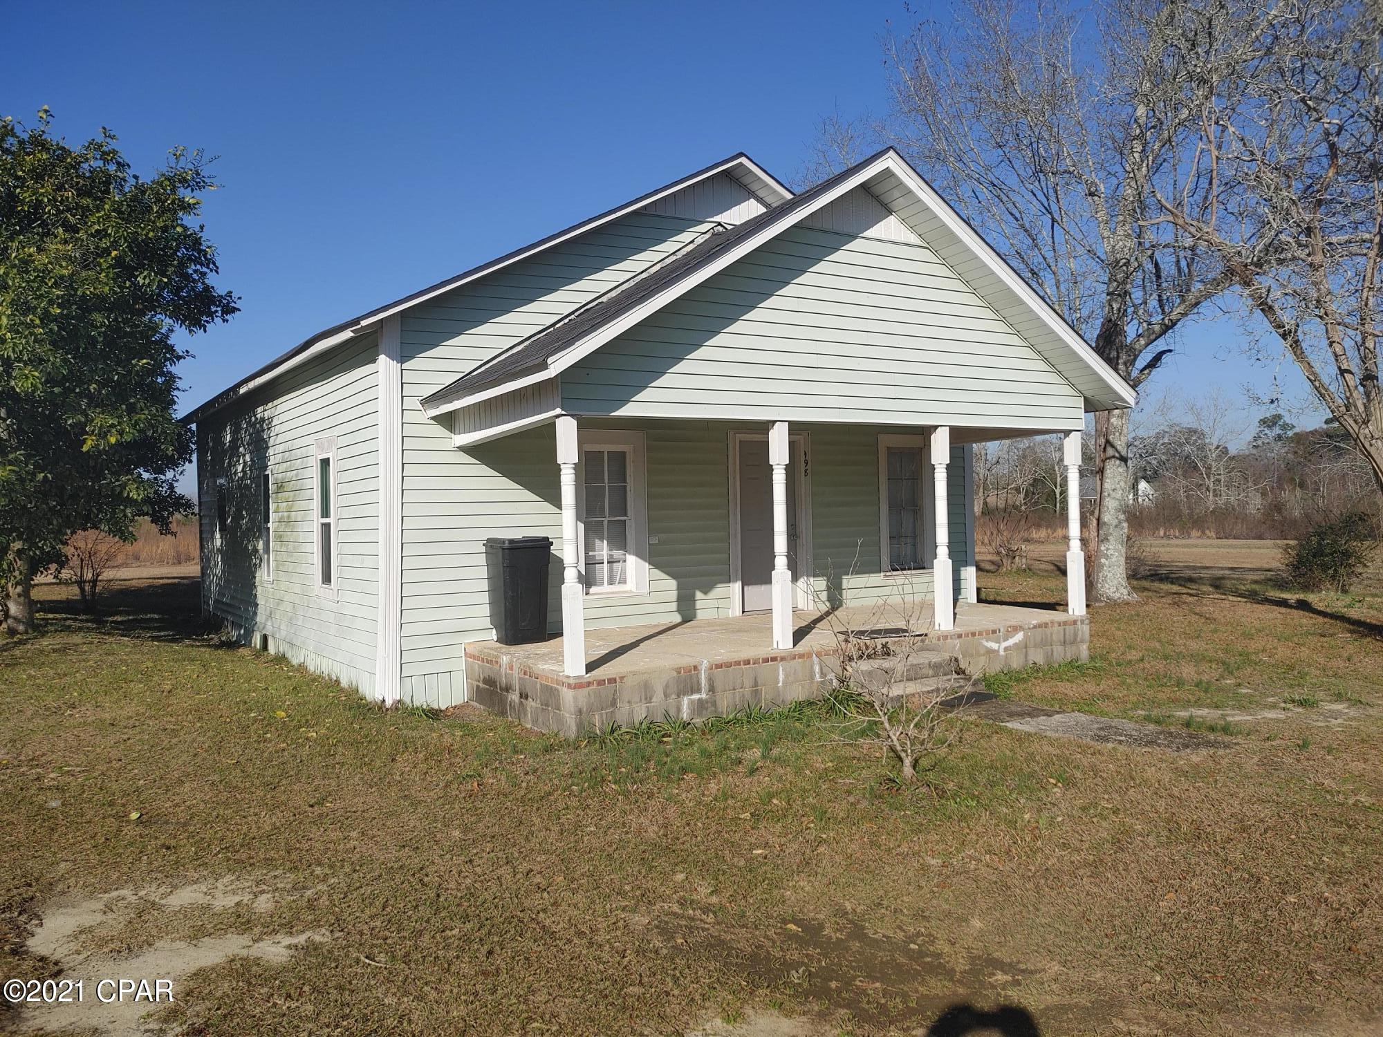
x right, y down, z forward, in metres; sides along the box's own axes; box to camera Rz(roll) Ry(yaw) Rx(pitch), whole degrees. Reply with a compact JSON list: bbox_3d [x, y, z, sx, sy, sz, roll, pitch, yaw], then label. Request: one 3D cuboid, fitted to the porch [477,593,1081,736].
[{"bbox_3d":[1.115,1.373,10.564,6.250,0.470,2.230,-2,1,-33],"label":"porch"}]

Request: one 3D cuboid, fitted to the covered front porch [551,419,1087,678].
[{"bbox_3d":[1.082,0.154,10.521,6.270,1.990,2.220,-2,1,-33],"label":"covered front porch"}]

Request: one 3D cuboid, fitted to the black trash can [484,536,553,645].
[{"bbox_3d":[-1.626,0.693,9.776,0.480,1.000,0.510,-2,1,-33],"label":"black trash can"}]

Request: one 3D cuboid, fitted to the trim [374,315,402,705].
[{"bbox_3d":[-2.750,-0.087,9.496,0.140,3.540,0.180,-2,1,-33],"label":"trim"}]

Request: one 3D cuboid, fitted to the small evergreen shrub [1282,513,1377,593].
[{"bbox_3d":[11.421,0.586,18.523,1.520,1.430,1.520,-2,1,-33],"label":"small evergreen shrub"}]

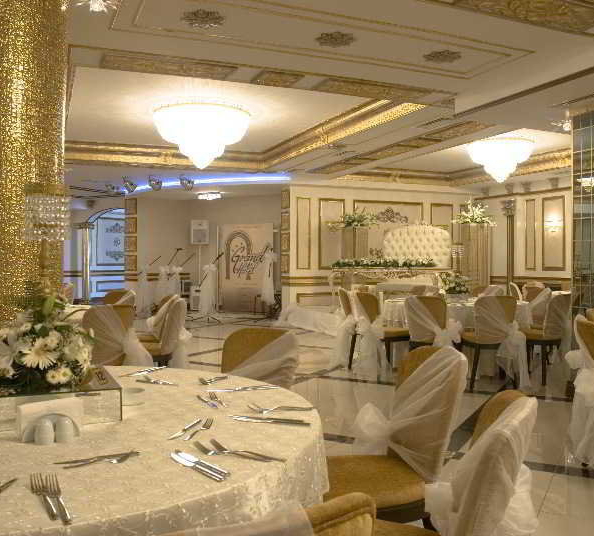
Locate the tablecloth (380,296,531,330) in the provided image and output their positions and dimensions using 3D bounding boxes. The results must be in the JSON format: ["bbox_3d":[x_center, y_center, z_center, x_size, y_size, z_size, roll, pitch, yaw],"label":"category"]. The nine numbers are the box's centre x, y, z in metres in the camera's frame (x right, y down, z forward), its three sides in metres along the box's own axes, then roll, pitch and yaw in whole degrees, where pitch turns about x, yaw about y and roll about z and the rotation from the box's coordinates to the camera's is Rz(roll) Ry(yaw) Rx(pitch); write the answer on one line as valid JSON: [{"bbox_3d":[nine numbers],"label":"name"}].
[{"bbox_3d":[1.920,0.776,7.259,1.800,0.770,1.800,0,1,0],"label":"tablecloth"}]

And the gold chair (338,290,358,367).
[{"bbox_3d":[0.790,0.682,6.900,0.550,0.880,0.470,0,0,-15],"label":"gold chair"}]

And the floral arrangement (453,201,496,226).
[{"bbox_3d":[3.453,-1.089,11.689,0.800,0.560,0.700,0,1,-11],"label":"floral arrangement"}]

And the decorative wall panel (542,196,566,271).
[{"bbox_3d":[5.750,-0.778,13.450,0.060,1.650,0.620,0,0,-25],"label":"decorative wall panel"}]

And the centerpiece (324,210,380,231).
[{"bbox_3d":[1.099,-0.944,11.691,0.980,0.420,0.750,0,1,-11],"label":"centerpiece"}]

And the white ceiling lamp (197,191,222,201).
[{"bbox_3d":[-1.749,-1.431,11.980,0.480,0.170,0.480,0,1,0],"label":"white ceiling lamp"}]

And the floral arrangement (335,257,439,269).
[{"bbox_3d":[1.580,-0.107,10.600,2.150,0.210,0.270,0,0,-23],"label":"floral arrangement"}]

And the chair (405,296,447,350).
[{"bbox_3d":[1.330,0.720,6.008,0.480,0.910,0.580,0,1,20],"label":"chair"}]

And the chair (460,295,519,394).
[{"bbox_3d":[1.842,0.689,5.771,0.470,0.880,0.560,0,1,-9],"label":"chair"}]

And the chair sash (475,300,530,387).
[{"bbox_3d":[1.900,0.695,5.520,0.500,0.840,0.250,0,0,-8],"label":"chair sash"}]

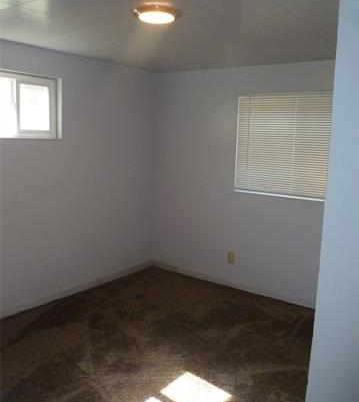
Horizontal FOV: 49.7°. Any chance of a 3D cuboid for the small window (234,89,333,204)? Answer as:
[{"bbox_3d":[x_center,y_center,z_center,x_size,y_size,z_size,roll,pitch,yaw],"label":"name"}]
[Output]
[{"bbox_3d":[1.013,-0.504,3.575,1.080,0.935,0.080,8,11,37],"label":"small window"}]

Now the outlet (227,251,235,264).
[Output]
[{"bbox_3d":[0.536,0.594,4.054,0.074,0.118,0.012,8,11,37],"label":"outlet"}]

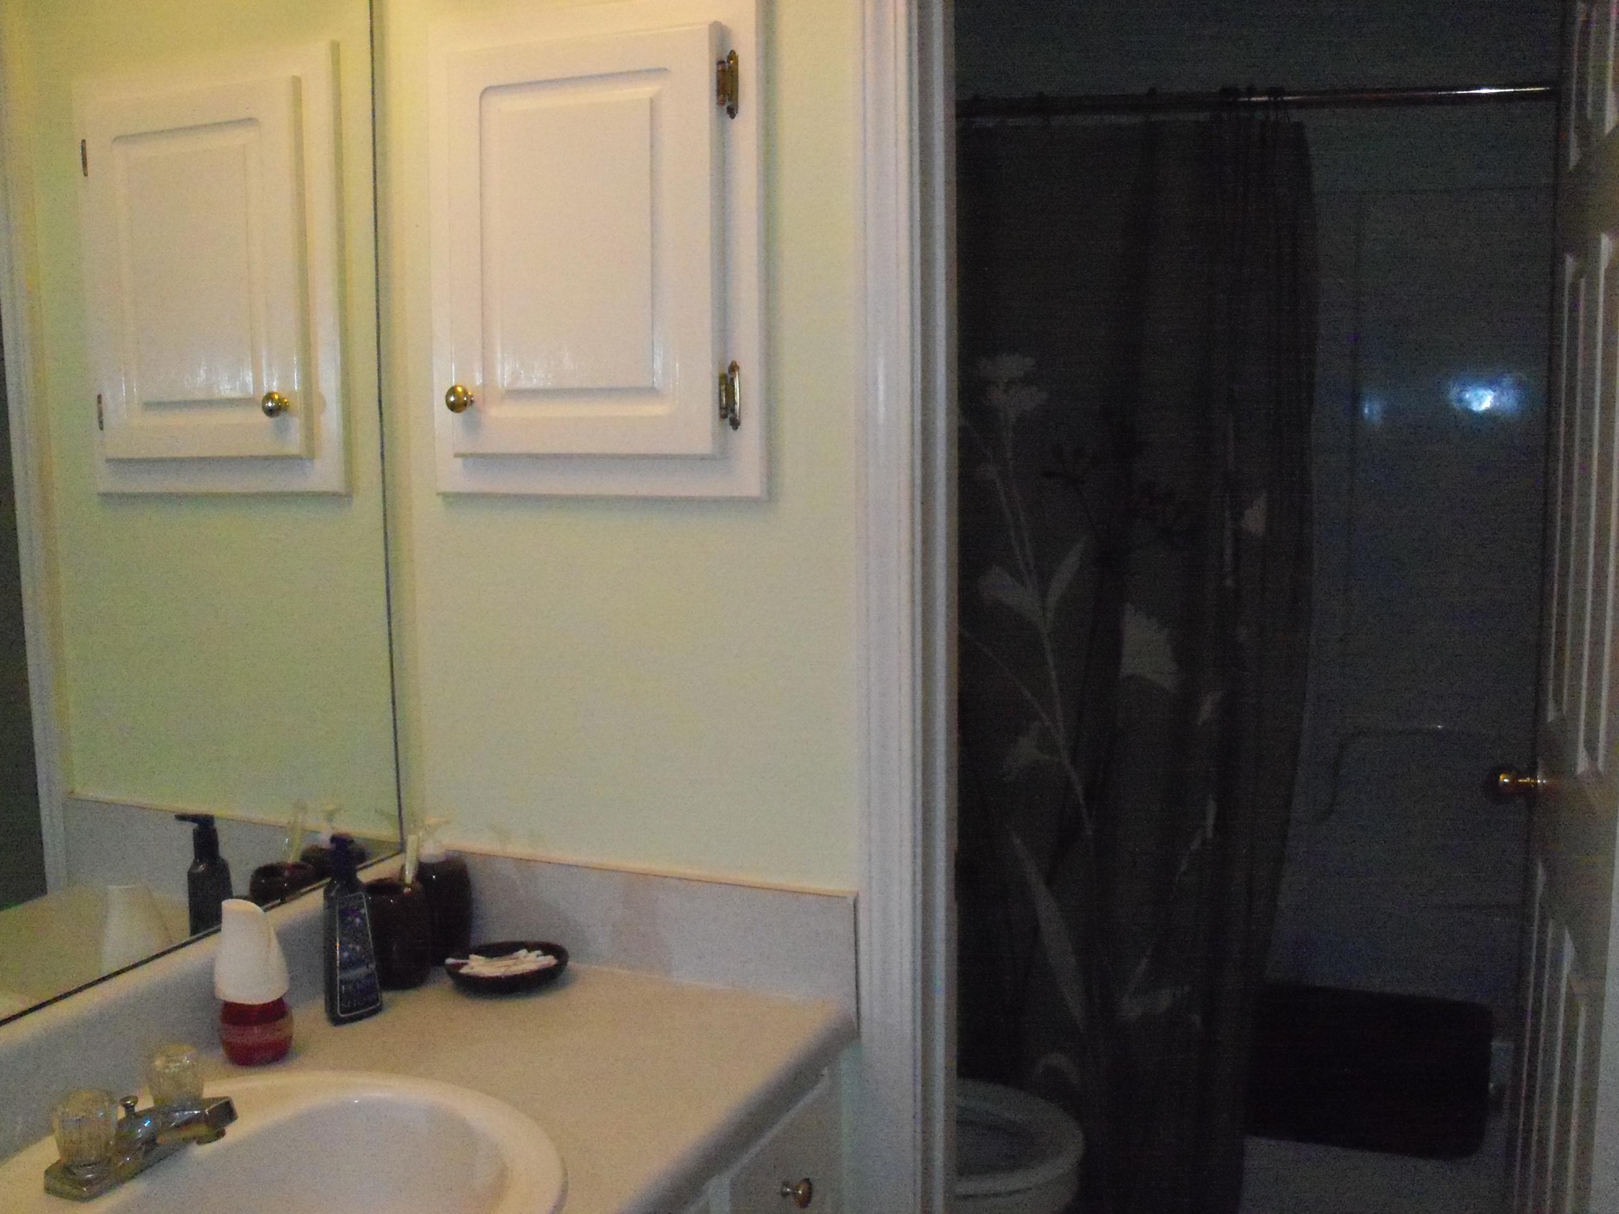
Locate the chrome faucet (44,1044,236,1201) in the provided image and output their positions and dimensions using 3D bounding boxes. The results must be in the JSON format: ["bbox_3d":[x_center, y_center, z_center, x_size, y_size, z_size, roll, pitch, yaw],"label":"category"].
[{"bbox_3d":[-0.522,0.409,1.324,0.122,0.080,0.158,3,8,22],"label":"chrome faucet"}]

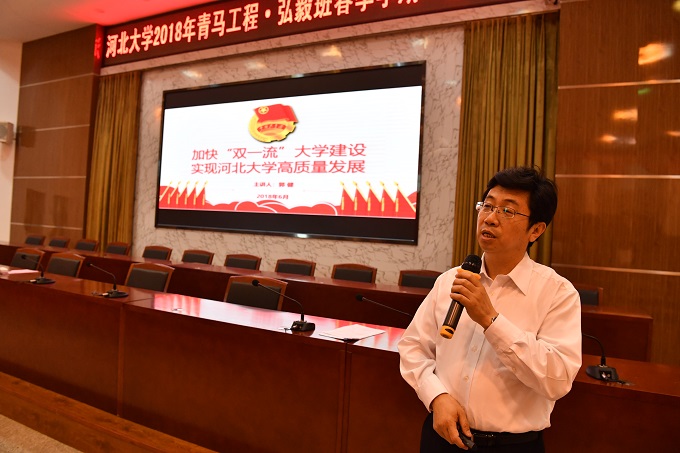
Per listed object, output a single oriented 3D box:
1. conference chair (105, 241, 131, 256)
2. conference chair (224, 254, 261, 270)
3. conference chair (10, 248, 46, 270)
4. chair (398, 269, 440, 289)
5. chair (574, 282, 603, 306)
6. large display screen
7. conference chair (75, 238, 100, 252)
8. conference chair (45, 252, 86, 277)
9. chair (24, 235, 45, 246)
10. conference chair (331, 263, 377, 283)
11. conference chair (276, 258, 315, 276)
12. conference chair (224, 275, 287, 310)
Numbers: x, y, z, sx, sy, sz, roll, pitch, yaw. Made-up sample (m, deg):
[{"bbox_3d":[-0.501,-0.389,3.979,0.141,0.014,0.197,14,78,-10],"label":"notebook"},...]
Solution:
[{"bbox_3d":[-3.804,0.714,7.279,0.570,0.915,0.600,3,0,26],"label":"conference chair"},{"bbox_3d":[-1.330,0.800,5.412,0.540,0.920,0.580,3,0,25],"label":"conference chair"},{"bbox_3d":[-3.359,0.690,4.489,0.540,0.920,0.580,3,0,25],"label":"conference chair"},{"bbox_3d":[0.833,0.958,4.971,0.570,0.915,0.600,3,0,26],"label":"chair"},{"bbox_3d":[1.944,0.959,3.832,0.540,0.920,0.580,3,0,25],"label":"chair"},{"bbox_3d":[-1.289,-1.325,8.667,5.898,2.993,0.120,3,0,26],"label":"large display screen"},{"bbox_3d":[-4.509,0.676,7.630,0.570,0.915,0.600,3,0,26],"label":"conference chair"},{"bbox_3d":[-3.099,0.739,4.695,0.570,0.915,0.600,3,0,26],"label":"conference chair"},{"bbox_3d":[-5.835,0.636,8.219,0.590,0.950,0.600,3,-1,26],"label":"chair"},{"bbox_3d":[0.047,0.917,5.362,0.570,0.915,0.600,3,0,26],"label":"conference chair"},{"bbox_3d":[-0.645,0.836,5.084,0.540,0.920,0.580,3,0,25],"label":"conference chair"},{"bbox_3d":[-0.752,0.835,3.198,0.540,0.920,0.580,3,0,25],"label":"conference chair"}]

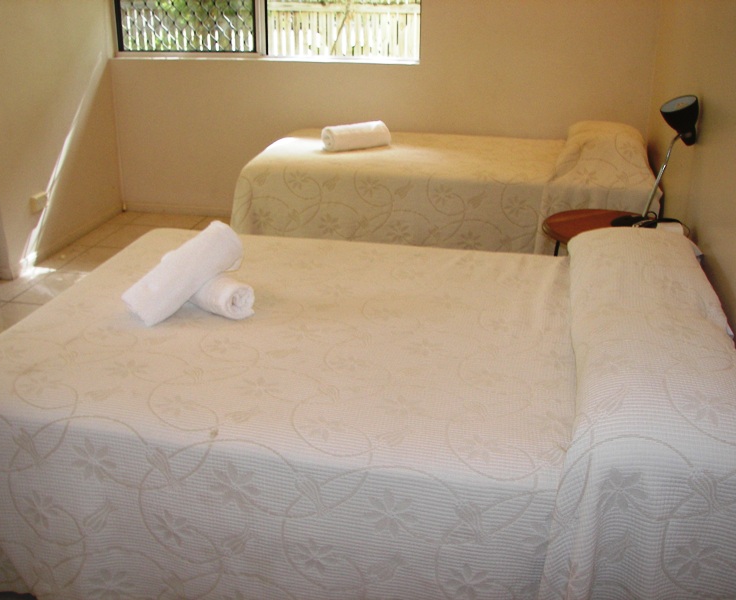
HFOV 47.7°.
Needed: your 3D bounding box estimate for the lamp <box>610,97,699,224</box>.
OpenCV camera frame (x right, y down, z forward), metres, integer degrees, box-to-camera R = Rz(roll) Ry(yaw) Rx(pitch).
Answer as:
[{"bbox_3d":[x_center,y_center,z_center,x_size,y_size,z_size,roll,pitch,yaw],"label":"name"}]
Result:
[{"bbox_3d":[1.055,-0.489,3.027,0.190,0.510,0.320,-6,24,-13],"label":"lamp"}]

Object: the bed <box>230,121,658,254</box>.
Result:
[{"bbox_3d":[0.401,-0.526,4.148,1.920,0.720,0.960,5,24,11],"label":"bed"}]

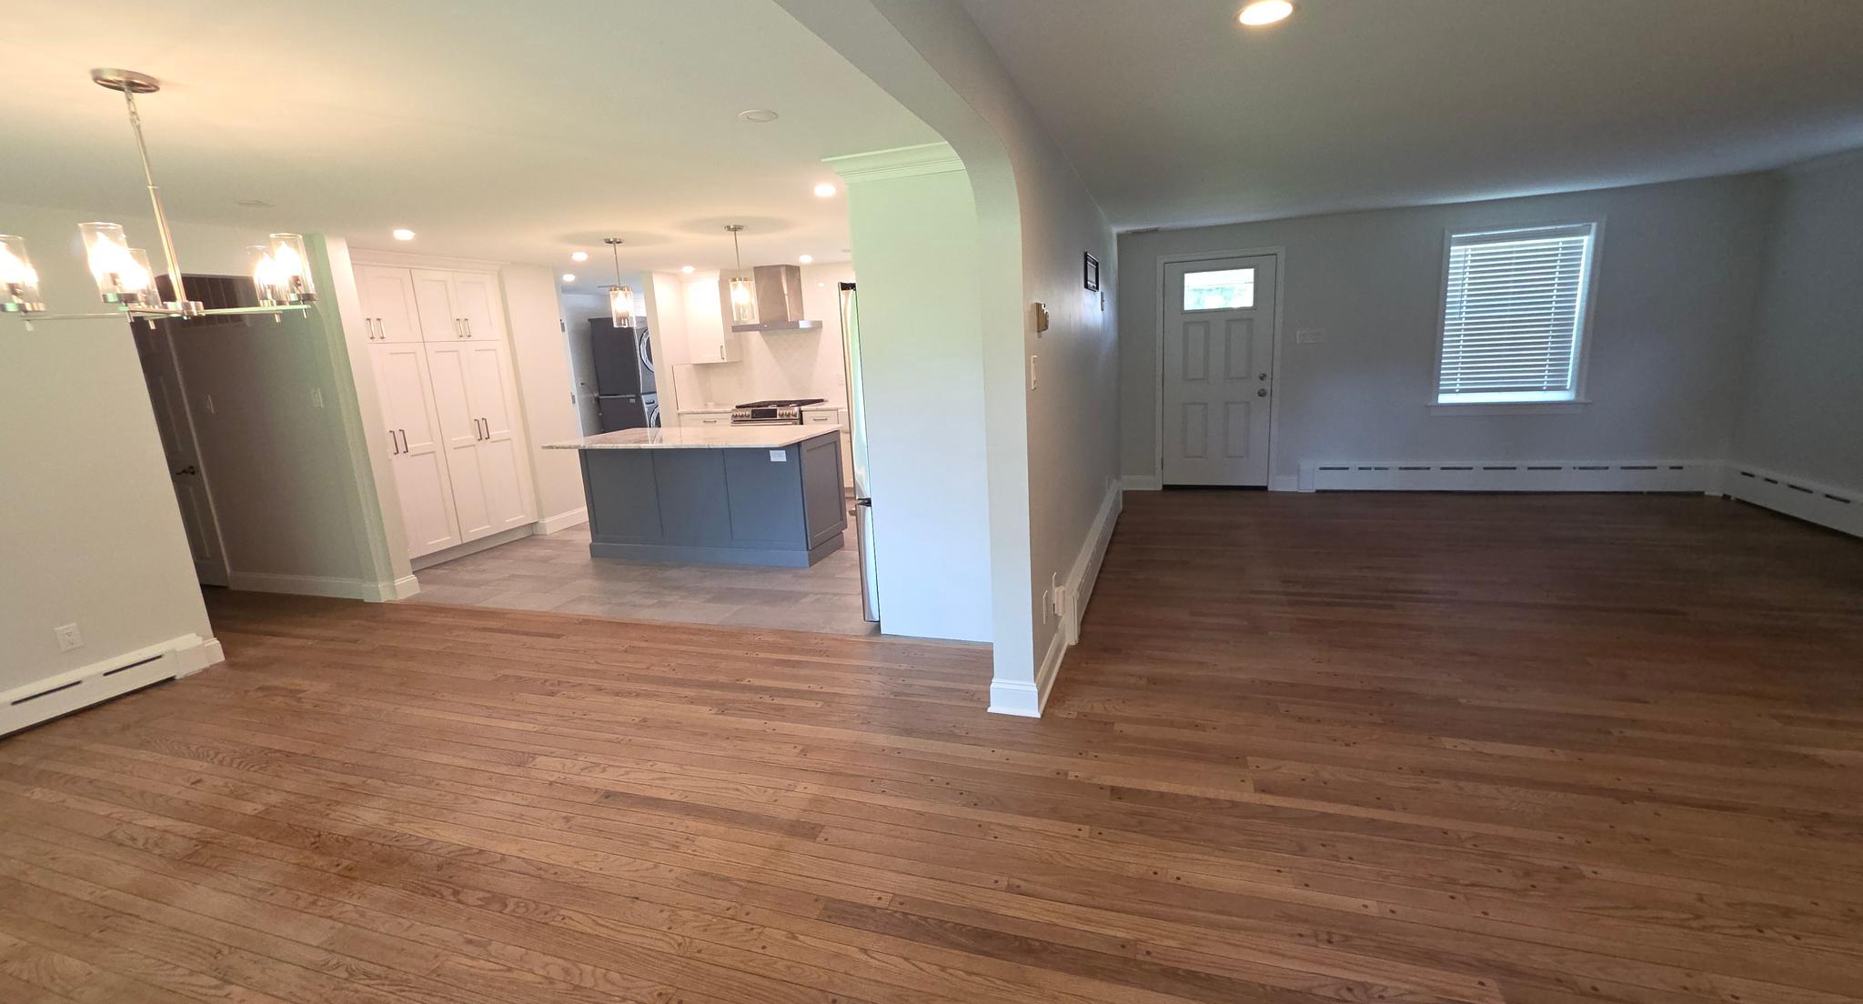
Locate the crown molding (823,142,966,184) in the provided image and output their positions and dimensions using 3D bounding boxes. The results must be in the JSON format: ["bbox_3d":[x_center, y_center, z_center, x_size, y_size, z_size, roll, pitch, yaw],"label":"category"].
[{"bbox_3d":[-0.118,-1.493,3.070,0.780,0.100,0.080,1,13,20],"label":"crown molding"}]

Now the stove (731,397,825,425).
[{"bbox_3d":[-1.547,-0.519,7.409,0.750,0.960,0.650,1,13,20],"label":"stove"}]

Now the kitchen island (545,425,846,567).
[{"bbox_3d":[-1.745,-0.037,5.301,1.990,0.910,0.960,1,13,20],"label":"kitchen island"}]

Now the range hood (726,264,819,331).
[{"bbox_3d":[-1.595,-2.071,7.159,0.750,0.660,0.500,1,13,20],"label":"range hood"}]

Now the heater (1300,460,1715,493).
[{"bbox_3d":[4.729,-0.201,5.922,2.880,0.270,0.070,1,13,20],"label":"heater"}]

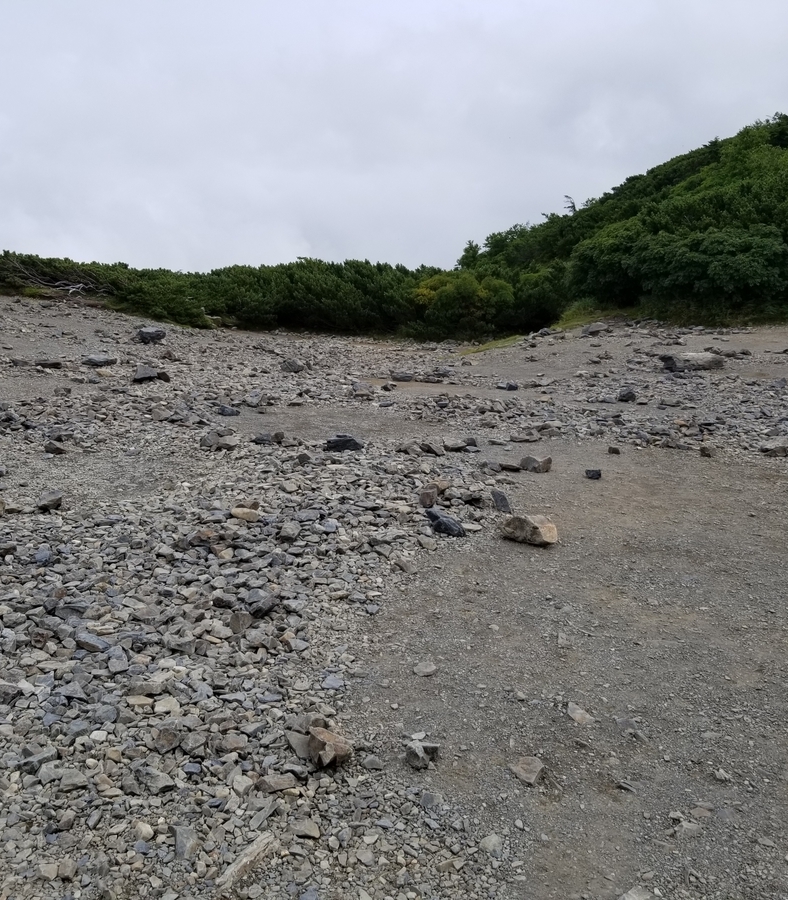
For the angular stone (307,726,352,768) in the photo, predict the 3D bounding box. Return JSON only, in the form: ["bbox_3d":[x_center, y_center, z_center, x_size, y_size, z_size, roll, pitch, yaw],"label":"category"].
[{"bbox_3d":[-0.222,1.023,3.100,0.145,0.115,0.130,1,3,20],"label":"angular stone"}]

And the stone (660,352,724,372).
[{"bbox_3d":[5.153,-1.511,15.576,1.014,0.325,0.456,2,5,18],"label":"stone"}]

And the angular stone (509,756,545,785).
[{"bbox_3d":[0.417,1.008,2.837,0.097,0.055,0.087,3,6,28],"label":"angular stone"}]

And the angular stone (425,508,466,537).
[{"bbox_3d":[0.353,0.507,6.300,0.280,0.150,0.180,2,4,30],"label":"angular stone"}]

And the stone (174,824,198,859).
[{"bbox_3d":[-0.565,1.069,2.456,0.058,0.069,0.087,-1,5,-13],"label":"stone"}]

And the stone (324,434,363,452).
[{"bbox_3d":[-0.464,-0.060,8.286,0.330,0.150,0.214,0,5,-3],"label":"stone"}]

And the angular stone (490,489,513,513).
[{"bbox_3d":[0.732,0.344,6.135,0.131,0.152,0.092,2,5,17],"label":"angular stone"}]

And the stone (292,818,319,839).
[{"bbox_3d":[-0.251,1.071,2.552,0.079,0.034,0.059,0,5,-6],"label":"stone"}]

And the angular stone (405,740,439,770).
[{"bbox_3d":[0.089,0.985,2.906,0.103,0.078,0.077,0,5,2],"label":"angular stone"}]

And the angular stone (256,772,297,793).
[{"bbox_3d":[-0.387,1.096,2.970,0.125,0.048,0.075,-1,3,-15],"label":"angular stone"}]

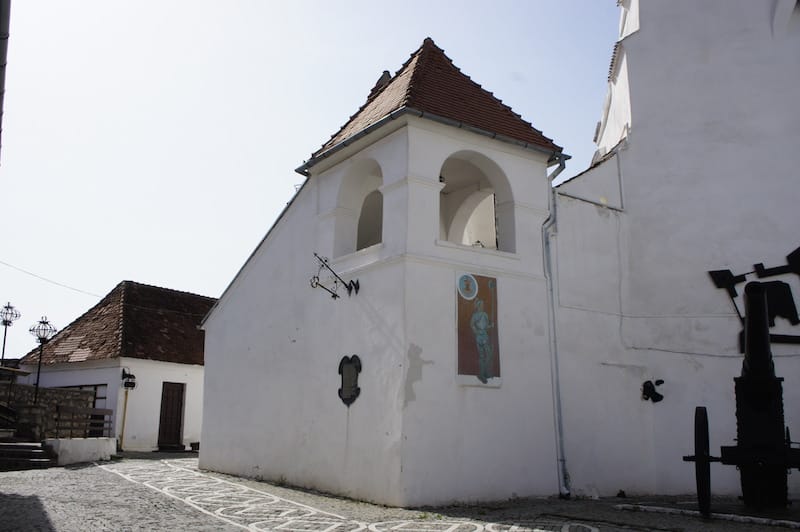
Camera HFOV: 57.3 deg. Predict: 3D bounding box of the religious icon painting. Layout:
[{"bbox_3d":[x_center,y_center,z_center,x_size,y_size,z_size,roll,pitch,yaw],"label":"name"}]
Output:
[{"bbox_3d":[1.679,1.351,15.488,1.140,2.360,0.050,9,-15,-35],"label":"religious icon painting"}]

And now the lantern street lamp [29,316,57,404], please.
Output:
[{"bbox_3d":[-9.088,2.399,18.600,0.660,2.160,0.660,6,-13,-24],"label":"lantern street lamp"}]

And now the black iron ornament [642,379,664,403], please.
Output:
[{"bbox_3d":[5.996,2.957,17.400,0.540,0.540,0.130,4,-13,-18],"label":"black iron ornament"}]

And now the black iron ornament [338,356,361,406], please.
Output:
[{"bbox_3d":[-1.076,2.436,15.528,0.080,1.070,0.740,9,-15,-35],"label":"black iron ornament"}]

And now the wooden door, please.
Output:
[{"bbox_3d":[-7.741,5.060,24.800,0.100,2.150,1.020,-7,-14,28],"label":"wooden door"}]

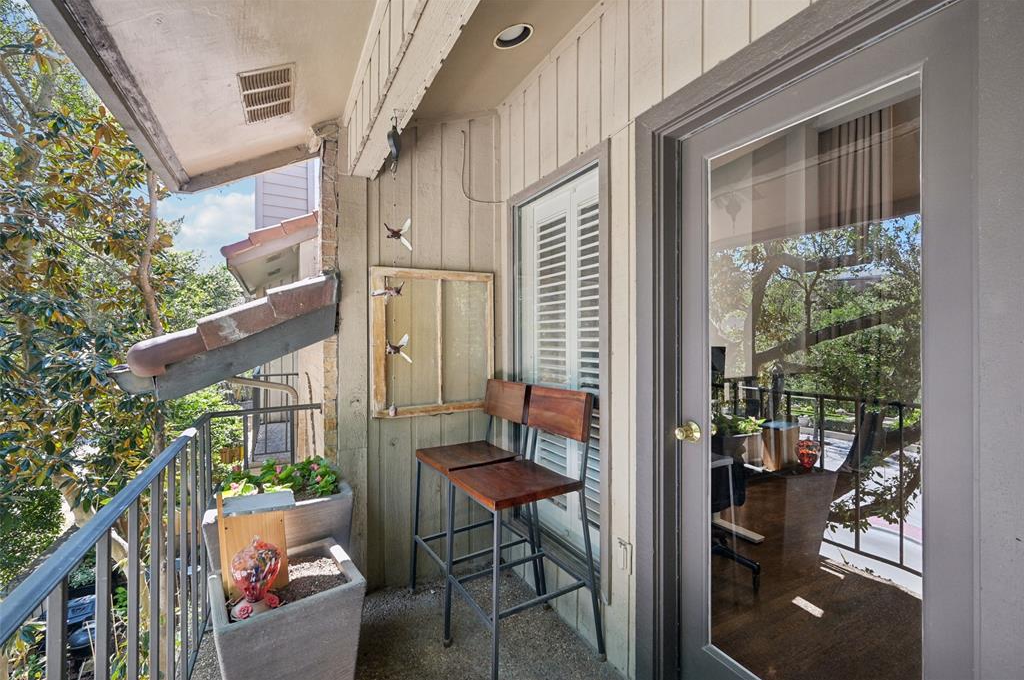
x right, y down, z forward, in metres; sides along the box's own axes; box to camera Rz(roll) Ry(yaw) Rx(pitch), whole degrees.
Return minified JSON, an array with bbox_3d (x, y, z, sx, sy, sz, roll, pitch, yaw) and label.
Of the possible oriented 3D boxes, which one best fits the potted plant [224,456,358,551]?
[{"bbox_3d":[-0.913,0.915,1.698,0.465,0.810,0.449,0,0,-28],"label":"potted plant"}]

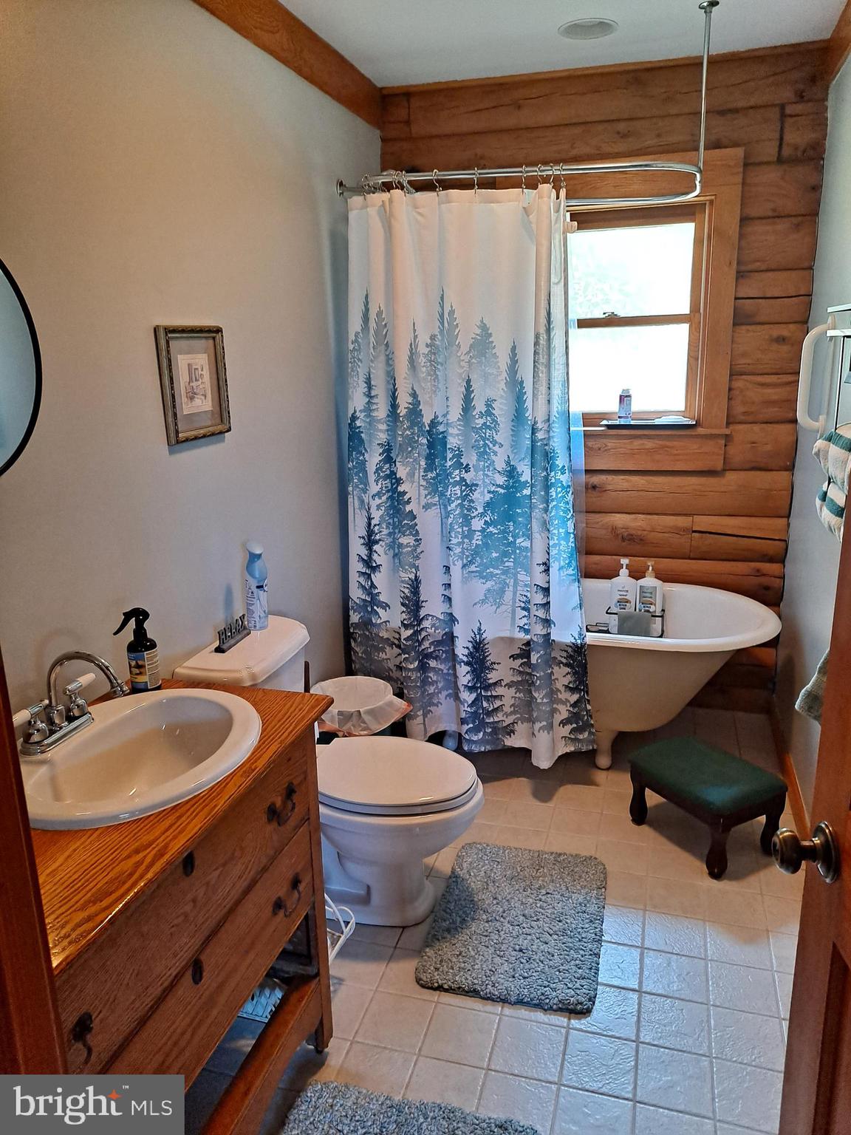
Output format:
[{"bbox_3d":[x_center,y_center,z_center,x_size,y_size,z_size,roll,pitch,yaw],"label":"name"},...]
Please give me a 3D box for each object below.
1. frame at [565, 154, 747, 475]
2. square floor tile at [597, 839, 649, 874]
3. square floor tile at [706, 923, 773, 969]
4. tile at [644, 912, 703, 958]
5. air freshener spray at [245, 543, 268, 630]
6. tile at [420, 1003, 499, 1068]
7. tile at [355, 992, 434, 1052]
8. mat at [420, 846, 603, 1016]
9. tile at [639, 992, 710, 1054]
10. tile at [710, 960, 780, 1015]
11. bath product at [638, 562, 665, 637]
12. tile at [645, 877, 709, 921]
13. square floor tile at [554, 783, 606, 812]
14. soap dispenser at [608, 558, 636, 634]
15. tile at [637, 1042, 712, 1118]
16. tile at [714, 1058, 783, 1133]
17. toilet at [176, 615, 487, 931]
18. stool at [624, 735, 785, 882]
[{"bbox_3d":[0.721,-0.955,3.188,0.886,1.137,0.100,3,15,16],"label":"frame"},{"bbox_3d":[0.588,0.872,2.455,0.149,0.010,0.149,3,15,16],"label":"square floor tile"},{"bbox_3d":[0.795,0.962,2.087,0.149,0.010,0.149,3,15,16],"label":"square floor tile"},{"bbox_3d":[0.663,0.976,2.177,0.151,0.010,0.151,3,15,16],"label":"tile"},{"bbox_3d":[-0.479,0.051,2.329,0.064,0.242,0.064,3,15,16],"label":"air freshener spray"},{"bbox_3d":[0.081,1.070,1.872,0.151,0.010,0.151,3,15,16],"label":"tile"},{"bbox_3d":[-0.068,1.040,1.875,0.149,0.010,0.149,3,15,16],"label":"tile"},{"bbox_3d":[0.251,0.936,2.210,0.432,0.020,0.600,2,15,14],"label":"mat"},{"bbox_3d":[0.562,1.031,1.846,0.149,0.010,0.149,3,15,16],"label":"tile"},{"bbox_3d":[0.769,1.023,1.988,0.151,0.010,0.151,3,15,16],"label":"tile"},{"bbox_3d":[0.779,0.103,2.802,0.091,0.252,0.062,3,15,16],"label":"bath product"},{"bbox_3d":[0.707,0.937,2.322,0.151,0.010,0.151,3,15,16],"label":"tile"},{"bbox_3d":[0.538,0.805,2.844,0.151,0.010,0.151,3,15,16],"label":"square floor tile"},{"bbox_3d":[0.686,0.095,2.835,0.091,0.256,0.062,3,15,16],"label":"soap dispenser"},{"bbox_3d":[0.531,1.093,1.742,0.151,0.010,0.151,3,15,16],"label":"tile"},{"bbox_3d":[0.669,1.080,1.668,0.150,0.010,0.150,3,15,16],"label":"tile"},{"bbox_3d":[-0.201,0.574,2.233,0.755,0.735,0.490,3,15,16],"label":"toilet"},{"bbox_3d":[0.871,0.730,2.565,0.280,0.260,0.380,-9,17,-28],"label":"stool"}]

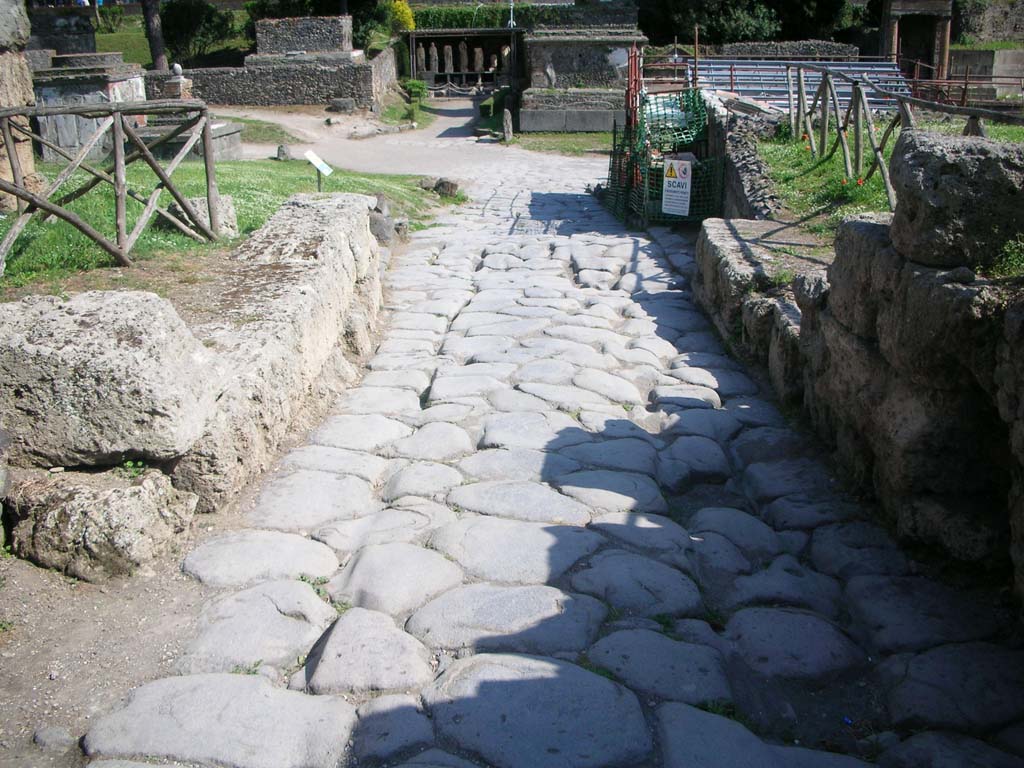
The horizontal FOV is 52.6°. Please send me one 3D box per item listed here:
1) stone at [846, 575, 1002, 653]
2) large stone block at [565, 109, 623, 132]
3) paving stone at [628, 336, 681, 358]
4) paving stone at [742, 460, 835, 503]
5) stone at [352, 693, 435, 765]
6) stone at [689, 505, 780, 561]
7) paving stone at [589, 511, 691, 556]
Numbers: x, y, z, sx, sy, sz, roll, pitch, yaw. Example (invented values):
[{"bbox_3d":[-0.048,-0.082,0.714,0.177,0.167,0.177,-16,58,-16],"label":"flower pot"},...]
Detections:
[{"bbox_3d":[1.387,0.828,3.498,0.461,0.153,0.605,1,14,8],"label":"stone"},{"bbox_3d":[2.619,-8.729,34.276,1.691,0.699,0.800,0,18,0],"label":"large stone block"},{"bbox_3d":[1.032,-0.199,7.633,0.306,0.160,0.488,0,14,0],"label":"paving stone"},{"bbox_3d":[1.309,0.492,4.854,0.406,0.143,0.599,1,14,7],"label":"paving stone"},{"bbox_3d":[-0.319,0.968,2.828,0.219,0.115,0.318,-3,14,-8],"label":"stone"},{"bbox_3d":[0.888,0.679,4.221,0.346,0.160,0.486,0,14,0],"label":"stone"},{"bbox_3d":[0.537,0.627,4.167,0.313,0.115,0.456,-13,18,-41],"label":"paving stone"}]

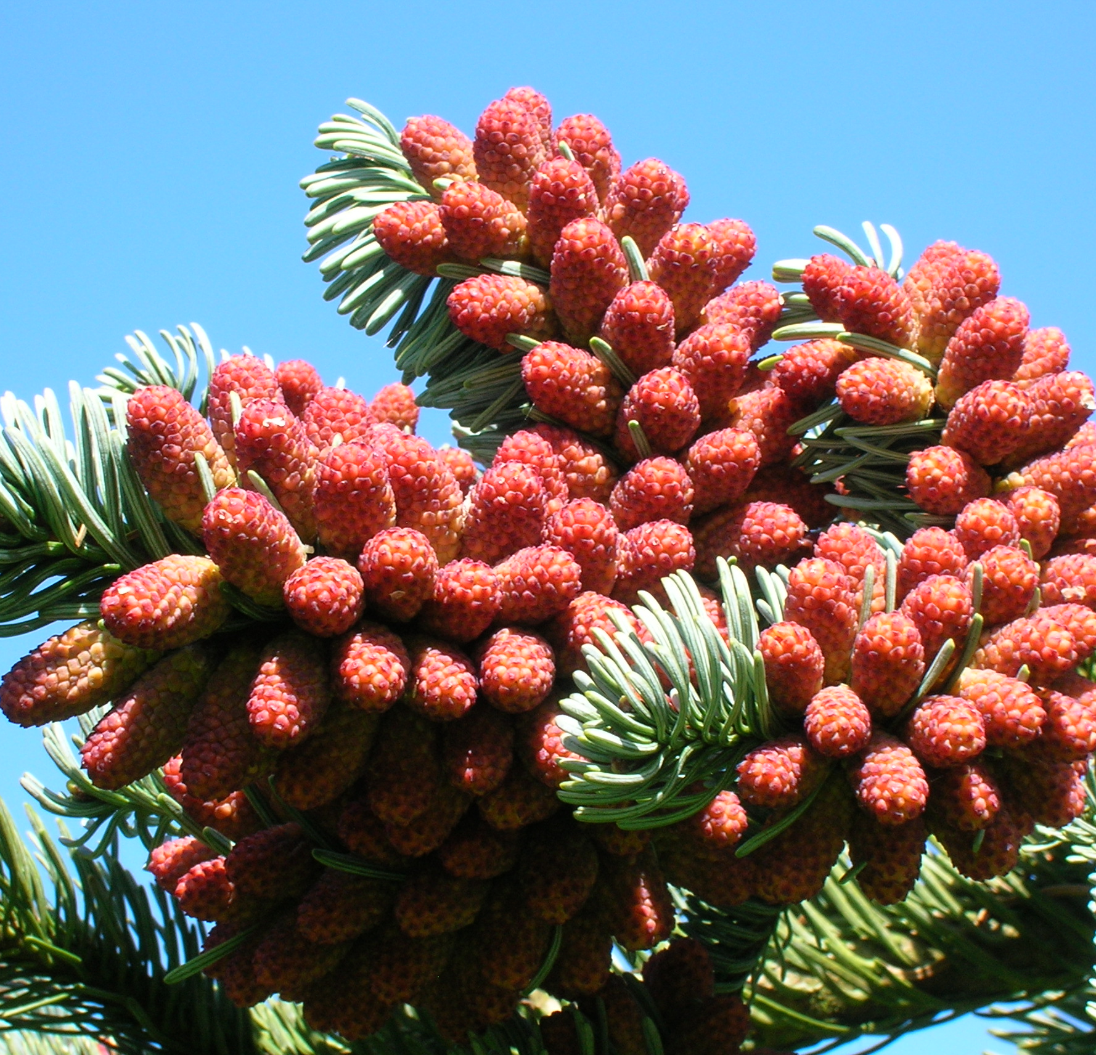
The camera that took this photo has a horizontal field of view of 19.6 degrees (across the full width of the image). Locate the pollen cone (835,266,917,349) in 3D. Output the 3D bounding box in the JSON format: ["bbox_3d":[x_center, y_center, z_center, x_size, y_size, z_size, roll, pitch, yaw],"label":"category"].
[{"bbox_3d":[0.044,-0.028,0.416,0.008,0.008,0.015,41,0,44],"label":"pollen cone"}]

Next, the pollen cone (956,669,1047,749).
[{"bbox_3d":[0.058,0.023,0.409,0.008,0.008,0.016,29,0,-37],"label":"pollen cone"}]

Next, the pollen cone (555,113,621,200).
[{"bbox_3d":[0.007,-0.055,0.483,0.009,0.016,0.009,-10,21,2],"label":"pollen cone"}]

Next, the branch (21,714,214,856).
[{"bbox_3d":[-0.064,0.039,0.475,0.029,0.019,0.022,21,-19,-9],"label":"branch"}]

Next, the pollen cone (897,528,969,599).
[{"bbox_3d":[0.048,0.006,0.402,0.009,0.009,0.016,13,-31,0],"label":"pollen cone"}]

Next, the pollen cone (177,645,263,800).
[{"bbox_3d":[-0.040,0.024,0.390,0.009,0.019,0.009,14,-14,0],"label":"pollen cone"}]

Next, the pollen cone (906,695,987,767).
[{"bbox_3d":[0.049,0.025,0.392,0.009,0.009,0.016,11,0,-9],"label":"pollen cone"}]

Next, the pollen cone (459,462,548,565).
[{"bbox_3d":[-0.006,0.000,0.387,0.009,0.009,0.016,21,-57,0],"label":"pollen cone"}]

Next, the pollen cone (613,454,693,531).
[{"bbox_3d":[0.013,-0.003,0.395,0.009,0.009,0.015,18,-39,0],"label":"pollen cone"}]

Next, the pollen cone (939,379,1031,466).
[{"bbox_3d":[0.064,-0.015,0.464,0.011,0.011,0.017,-41,-6,-41],"label":"pollen cone"}]

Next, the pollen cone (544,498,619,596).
[{"bbox_3d":[0.004,0.003,0.395,0.009,0.009,0.015,-3,-53,0],"label":"pollen cone"}]

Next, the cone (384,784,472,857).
[{"bbox_3d":[-0.017,0.042,0.485,0.011,0.018,0.011,20,-39,18],"label":"cone"}]

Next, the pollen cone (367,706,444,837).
[{"bbox_3d":[-0.018,0.031,0.405,0.009,0.017,0.009,2,-24,0],"label":"pollen cone"}]

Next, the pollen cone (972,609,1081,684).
[{"bbox_3d":[0.073,0.019,0.485,0.018,0.011,0.011,-13,-8,39],"label":"pollen cone"}]

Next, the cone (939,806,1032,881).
[{"bbox_3d":[0.067,0.046,0.490,0.011,0.018,0.011,-13,-32,-8],"label":"cone"}]

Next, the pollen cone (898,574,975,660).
[{"bbox_3d":[0.056,0.013,0.457,0.010,0.010,0.016,24,-51,7],"label":"pollen cone"}]

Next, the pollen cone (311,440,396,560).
[{"bbox_3d":[-0.024,-0.003,0.390,0.010,0.010,0.017,-5,-60,0],"label":"pollen cone"}]

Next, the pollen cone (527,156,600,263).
[{"bbox_3d":[0.002,-0.049,0.492,0.011,0.018,0.011,6,29,-3],"label":"pollen cone"}]

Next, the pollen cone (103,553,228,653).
[{"bbox_3d":[-0.054,0.011,0.450,0.020,0.012,0.012,-19,1,-32],"label":"pollen cone"}]

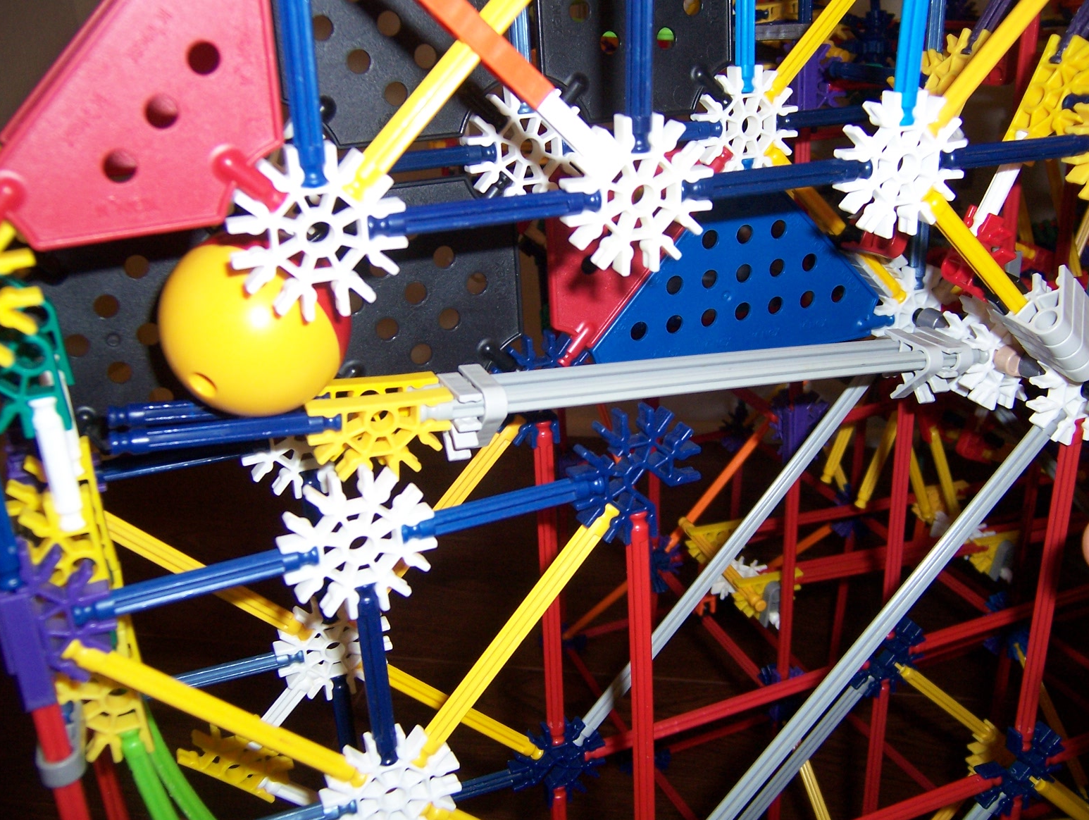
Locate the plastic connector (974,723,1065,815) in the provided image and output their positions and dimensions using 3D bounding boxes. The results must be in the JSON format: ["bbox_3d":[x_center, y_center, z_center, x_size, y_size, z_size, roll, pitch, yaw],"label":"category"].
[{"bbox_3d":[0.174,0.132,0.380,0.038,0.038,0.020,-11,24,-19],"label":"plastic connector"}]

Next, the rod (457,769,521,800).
[{"bbox_3d":[-0.029,0.142,0.384,0.054,0.006,0.006,-11,24,-19],"label":"rod"}]

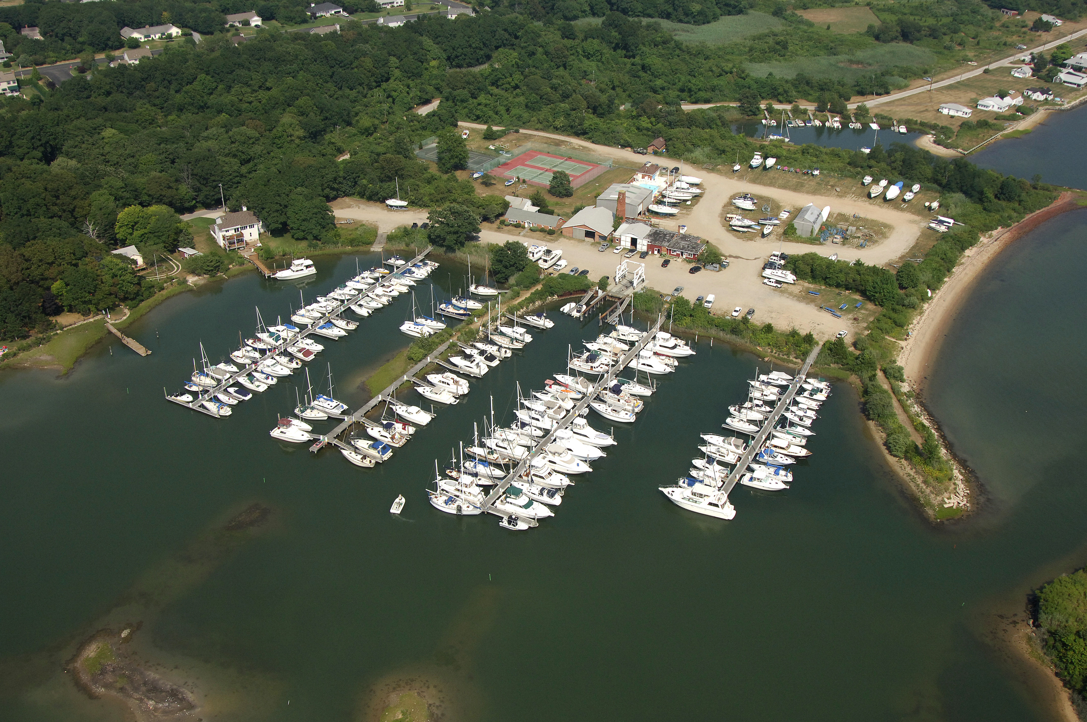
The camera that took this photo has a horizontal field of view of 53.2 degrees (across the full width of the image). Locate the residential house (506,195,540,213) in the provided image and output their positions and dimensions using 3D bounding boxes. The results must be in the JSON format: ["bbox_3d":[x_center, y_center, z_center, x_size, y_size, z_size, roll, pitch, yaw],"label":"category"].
[{"bbox_3d":[-7.147,-53.493,372.916,11.500,4.800,7.900,13,32,21],"label":"residential house"}]

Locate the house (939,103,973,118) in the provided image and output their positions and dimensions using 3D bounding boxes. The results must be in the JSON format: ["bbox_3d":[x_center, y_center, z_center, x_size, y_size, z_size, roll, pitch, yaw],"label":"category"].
[{"bbox_3d":[182.682,-111.970,481.344,13.000,4.100,6.600,21,35,31],"label":"house"}]

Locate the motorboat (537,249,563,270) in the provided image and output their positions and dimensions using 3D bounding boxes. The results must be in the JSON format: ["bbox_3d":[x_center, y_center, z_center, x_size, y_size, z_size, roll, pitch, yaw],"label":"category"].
[{"bbox_3d":[2.693,-32.168,334.237,3.700,4.800,10.000,21,36,31],"label":"motorboat"}]

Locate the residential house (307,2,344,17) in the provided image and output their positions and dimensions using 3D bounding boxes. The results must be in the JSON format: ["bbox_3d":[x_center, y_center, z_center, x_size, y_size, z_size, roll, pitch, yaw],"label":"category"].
[{"bbox_3d":[-126.990,-203.140,625.640,21.000,5.400,10.500,-13,32,-22],"label":"residential house"}]

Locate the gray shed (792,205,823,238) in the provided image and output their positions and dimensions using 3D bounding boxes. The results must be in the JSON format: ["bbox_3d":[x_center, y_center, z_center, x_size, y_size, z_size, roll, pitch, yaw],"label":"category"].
[{"bbox_3d":[88.386,-47.436,362.808,7.200,6.400,12.600,14,32,21],"label":"gray shed"}]

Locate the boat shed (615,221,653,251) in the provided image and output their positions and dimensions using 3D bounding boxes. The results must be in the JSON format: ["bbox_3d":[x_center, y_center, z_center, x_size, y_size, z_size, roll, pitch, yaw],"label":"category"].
[{"bbox_3d":[29.740,-40.200,350.610,10.600,5.700,9.000,12,32,19],"label":"boat shed"}]

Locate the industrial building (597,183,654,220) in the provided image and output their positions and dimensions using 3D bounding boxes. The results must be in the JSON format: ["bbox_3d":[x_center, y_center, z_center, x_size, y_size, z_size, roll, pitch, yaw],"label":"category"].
[{"bbox_3d":[28.384,-55.779,376.543,14.800,5.900,16.200,12,32,19],"label":"industrial building"}]

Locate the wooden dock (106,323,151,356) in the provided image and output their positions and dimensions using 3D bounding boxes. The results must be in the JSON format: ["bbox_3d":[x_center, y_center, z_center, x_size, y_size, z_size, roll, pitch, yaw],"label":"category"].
[{"bbox_3d":[-113.770,-6.000,296.370,3.100,1.100,23.000,-26,39,-38],"label":"wooden dock"}]

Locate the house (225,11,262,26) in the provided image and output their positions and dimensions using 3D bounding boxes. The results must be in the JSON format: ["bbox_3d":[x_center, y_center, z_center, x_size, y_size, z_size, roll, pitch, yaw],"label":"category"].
[{"bbox_3d":[-166.210,-189.350,600.670,17.500,5.400,10.000,-15,33,-26],"label":"house"}]

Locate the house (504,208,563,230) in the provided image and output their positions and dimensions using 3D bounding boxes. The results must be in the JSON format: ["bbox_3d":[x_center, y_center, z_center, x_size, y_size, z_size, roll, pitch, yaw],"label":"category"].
[{"bbox_3d":[-2.814,-47.983,363.827,19.000,4.400,7.200,14,32,21],"label":"house"}]

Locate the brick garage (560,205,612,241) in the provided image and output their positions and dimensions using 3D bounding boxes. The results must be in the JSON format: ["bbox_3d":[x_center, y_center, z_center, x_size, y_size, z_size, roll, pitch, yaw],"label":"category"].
[{"bbox_3d":[17.040,-46.060,361.110,15.900,5.200,18.000,13,32,20],"label":"brick garage"}]

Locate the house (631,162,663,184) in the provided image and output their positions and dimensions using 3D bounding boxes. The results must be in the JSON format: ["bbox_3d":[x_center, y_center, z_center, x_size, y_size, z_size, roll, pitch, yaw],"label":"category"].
[{"bbox_3d":[39.710,-70.190,404.530,6.900,3.500,9.800,14,32,22],"label":"house"}]

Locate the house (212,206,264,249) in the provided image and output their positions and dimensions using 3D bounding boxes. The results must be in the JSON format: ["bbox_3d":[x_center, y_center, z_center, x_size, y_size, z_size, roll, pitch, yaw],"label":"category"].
[{"bbox_3d":[-99.081,-43.077,348.636,13.000,9.000,11.500,-16,34,-27],"label":"house"}]

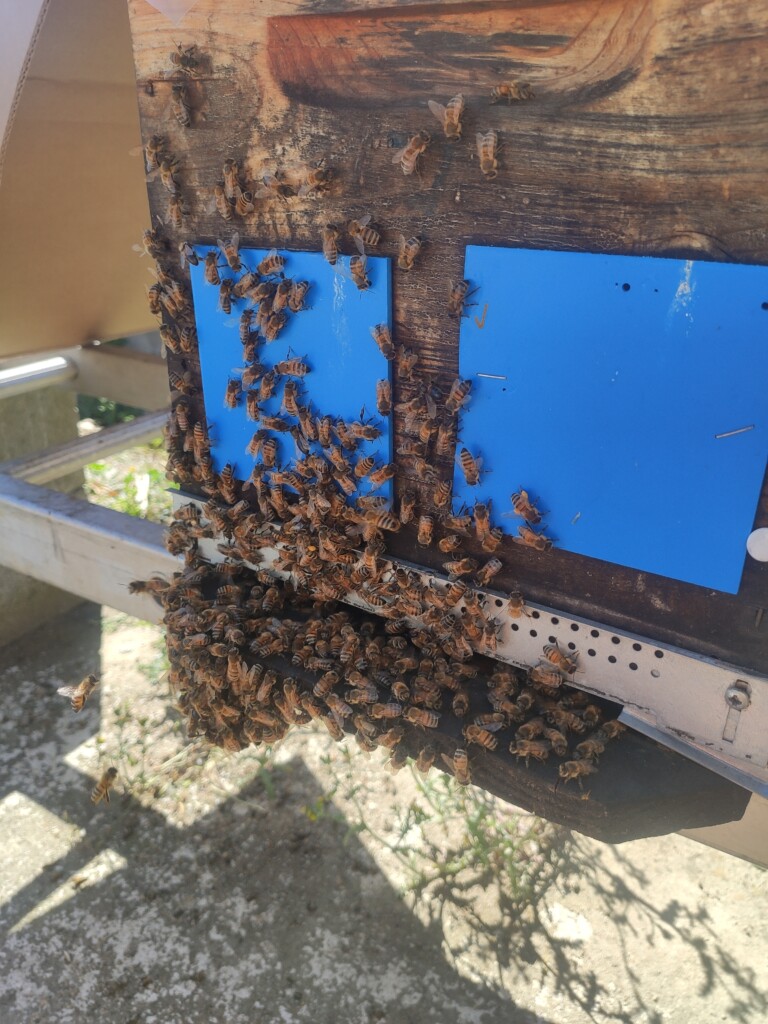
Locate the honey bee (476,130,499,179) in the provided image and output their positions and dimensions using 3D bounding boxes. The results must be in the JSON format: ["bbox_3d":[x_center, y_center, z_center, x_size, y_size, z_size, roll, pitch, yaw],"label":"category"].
[{"bbox_3d":[0.032,-0.108,0.232,0.006,0.013,0.005,13,27,30],"label":"honey bee"}]

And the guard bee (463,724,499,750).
[{"bbox_3d":[0.035,0.082,0.277,0.013,0.005,0.006,20,32,37],"label":"guard bee"}]

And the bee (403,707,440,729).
[{"bbox_3d":[0.014,0.078,0.287,0.013,0.005,0.006,9,26,19],"label":"bee"}]

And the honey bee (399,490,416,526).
[{"bbox_3d":[0.009,-0.002,0.302,0.006,0.014,0.005,21,30,26],"label":"honey bee"}]

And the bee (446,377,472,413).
[{"bbox_3d":[0.027,-0.041,0.273,0.006,0.013,0.005,42,38,12],"label":"bee"}]

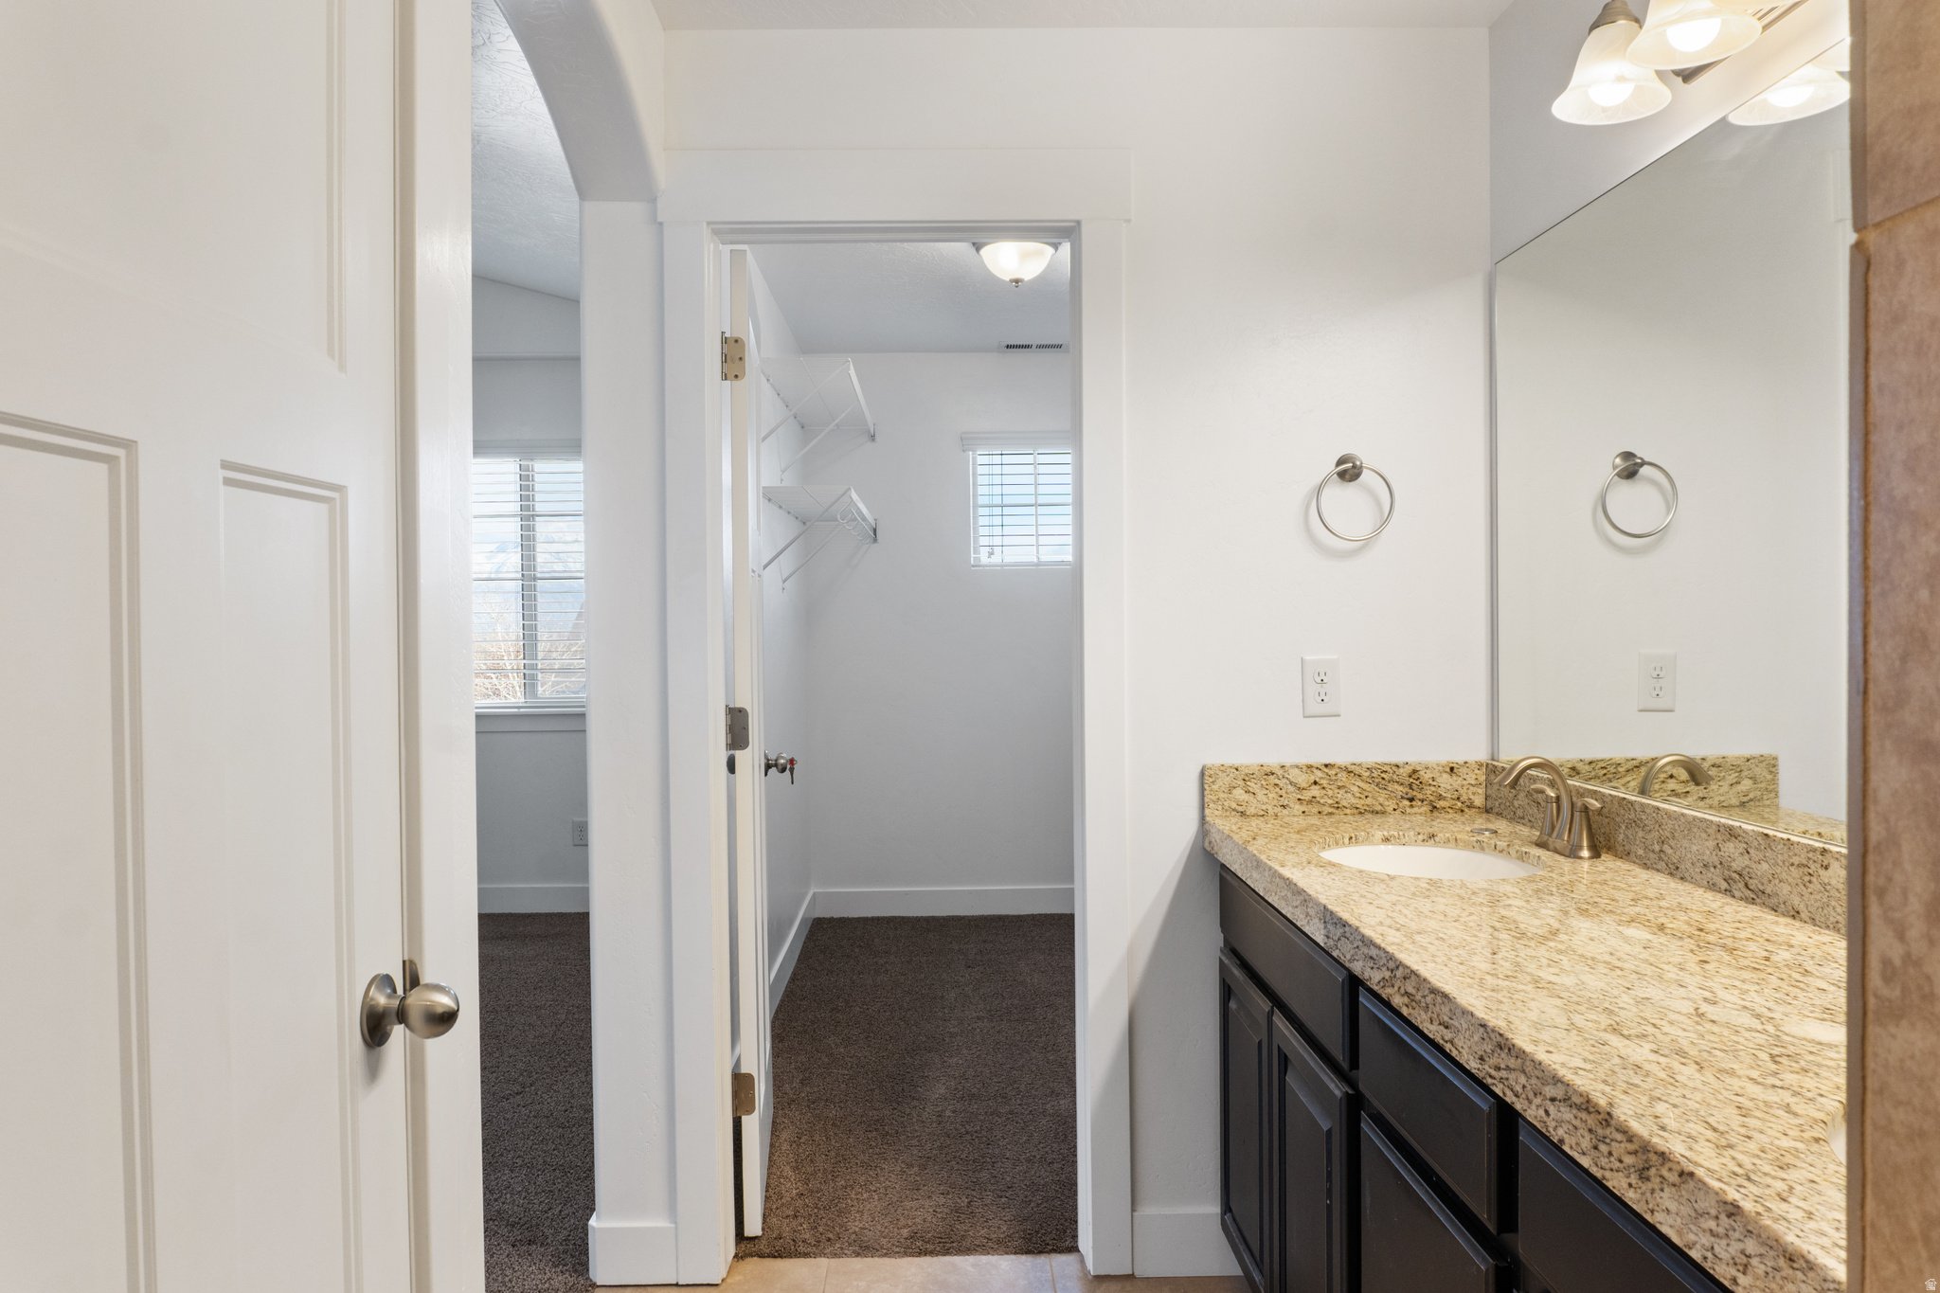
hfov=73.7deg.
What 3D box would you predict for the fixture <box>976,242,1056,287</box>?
[{"bbox_3d":[0.141,-1.160,3.913,0.275,0.150,0.275,-1,1,-1],"label":"fixture"}]

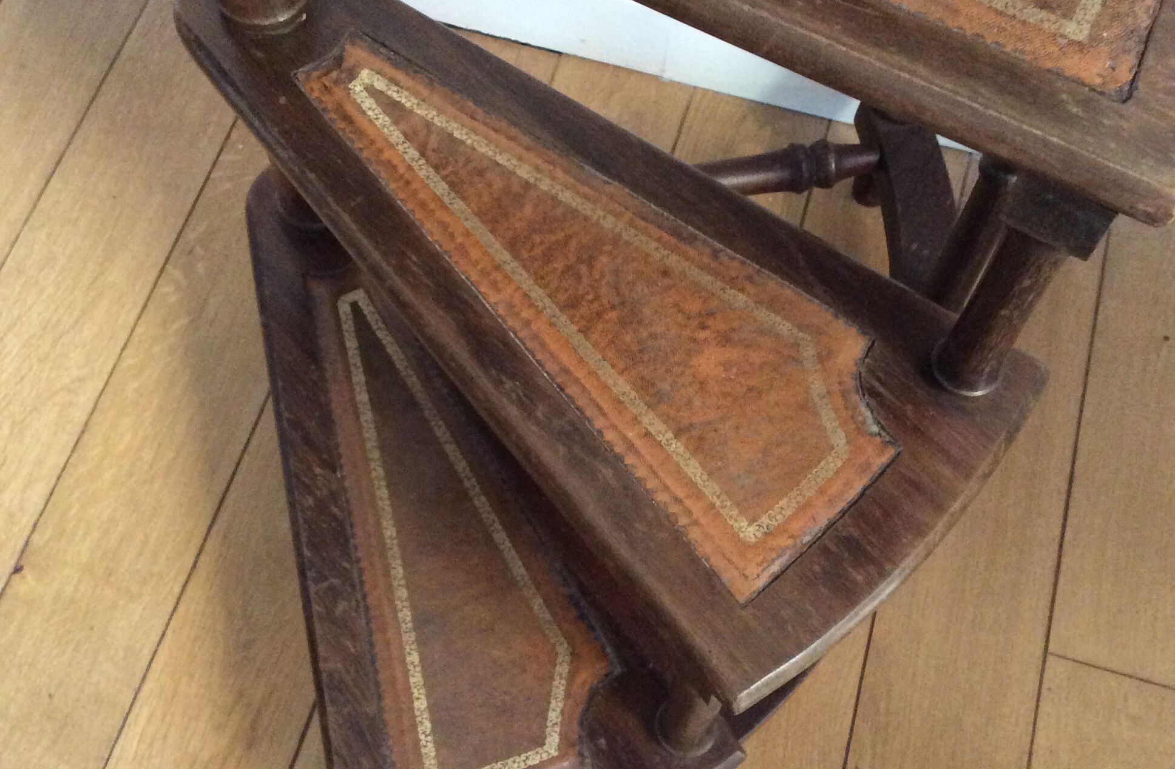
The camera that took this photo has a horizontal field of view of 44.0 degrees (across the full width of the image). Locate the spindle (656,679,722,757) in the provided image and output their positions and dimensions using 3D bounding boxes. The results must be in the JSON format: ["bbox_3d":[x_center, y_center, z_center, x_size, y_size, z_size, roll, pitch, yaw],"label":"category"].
[{"bbox_3d":[0.065,0.168,0.810,0.040,0.191,0.040,-31,69,-16],"label":"spindle"}]

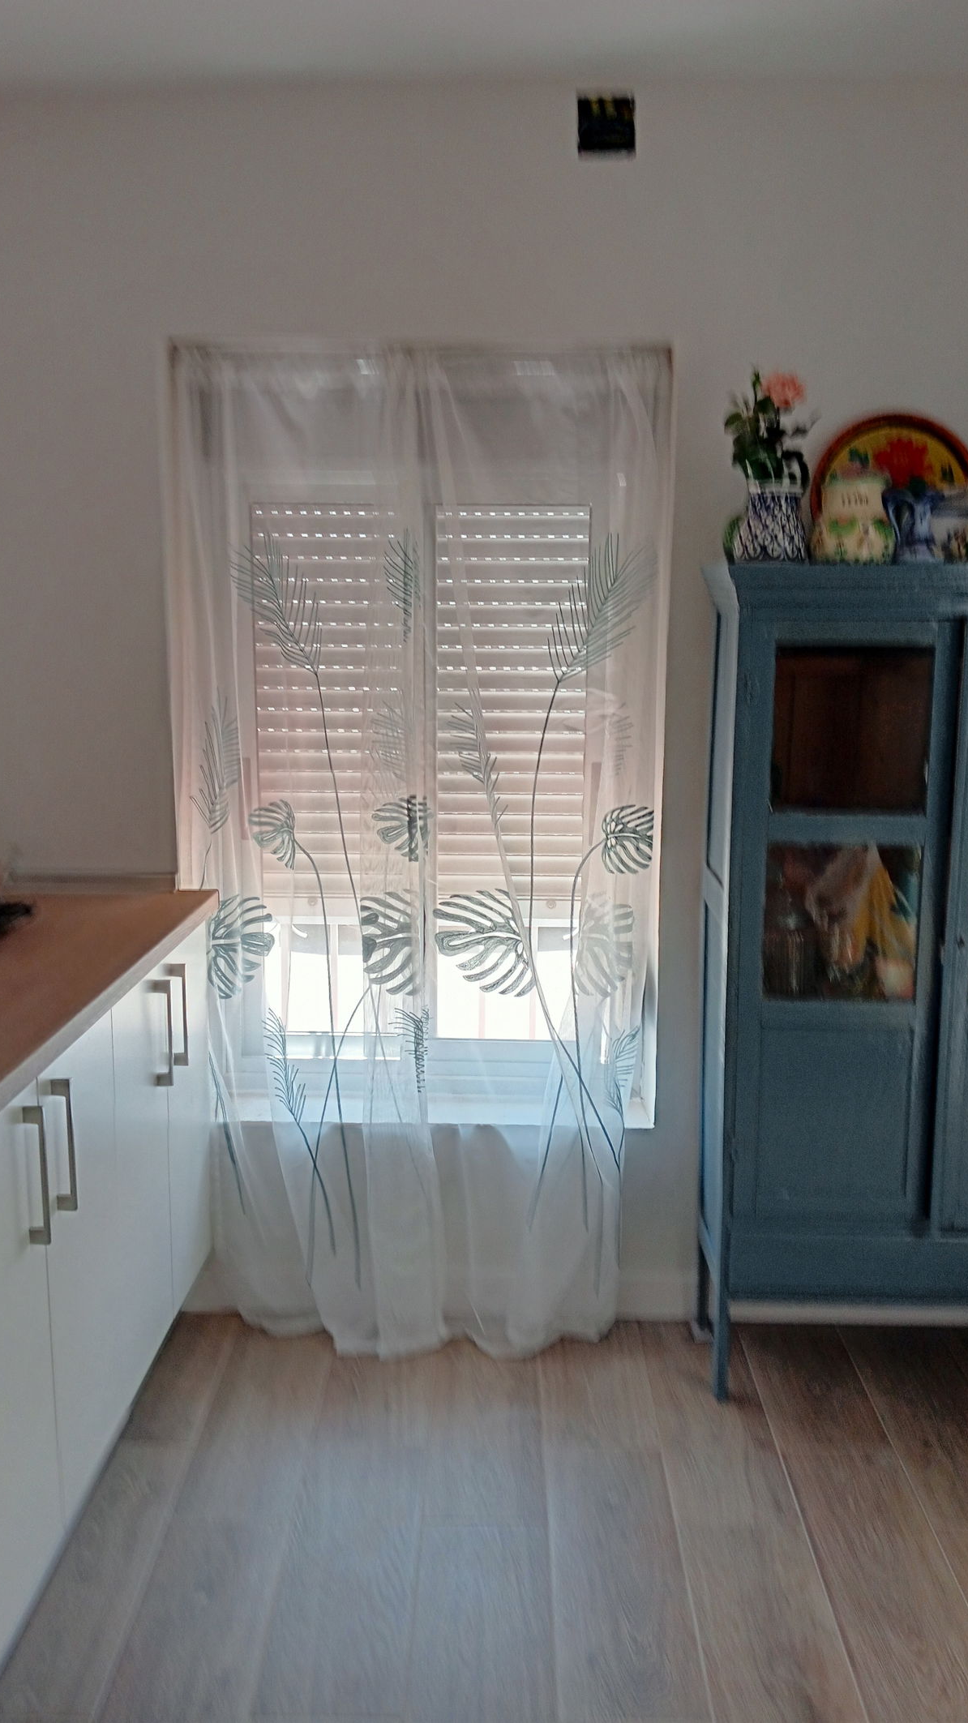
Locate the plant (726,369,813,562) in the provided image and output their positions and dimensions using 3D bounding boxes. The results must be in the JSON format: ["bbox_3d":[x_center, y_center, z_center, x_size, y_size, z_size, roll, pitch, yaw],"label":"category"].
[{"bbox_3d":[0.510,-0.702,2.497,0.156,0.337,0.150,1,9,1],"label":"plant"}]

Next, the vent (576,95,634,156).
[{"bbox_3d":[0.229,-1.376,2.609,0.110,0.108,0.020,1,9,1],"label":"vent"}]

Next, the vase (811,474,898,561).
[{"bbox_3d":[0.667,-0.615,2.515,0.151,0.163,0.144,1,9,1],"label":"vase"}]

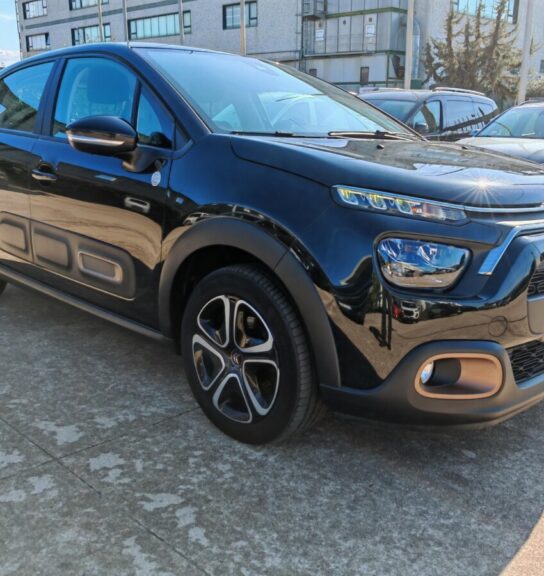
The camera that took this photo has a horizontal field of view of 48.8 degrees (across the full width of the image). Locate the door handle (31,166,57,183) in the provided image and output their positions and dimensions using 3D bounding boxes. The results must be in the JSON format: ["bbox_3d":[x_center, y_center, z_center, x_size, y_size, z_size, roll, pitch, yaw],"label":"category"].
[{"bbox_3d":[-1.021,-0.504,2.668,0.200,0.050,0.050,15,19,42],"label":"door handle"}]

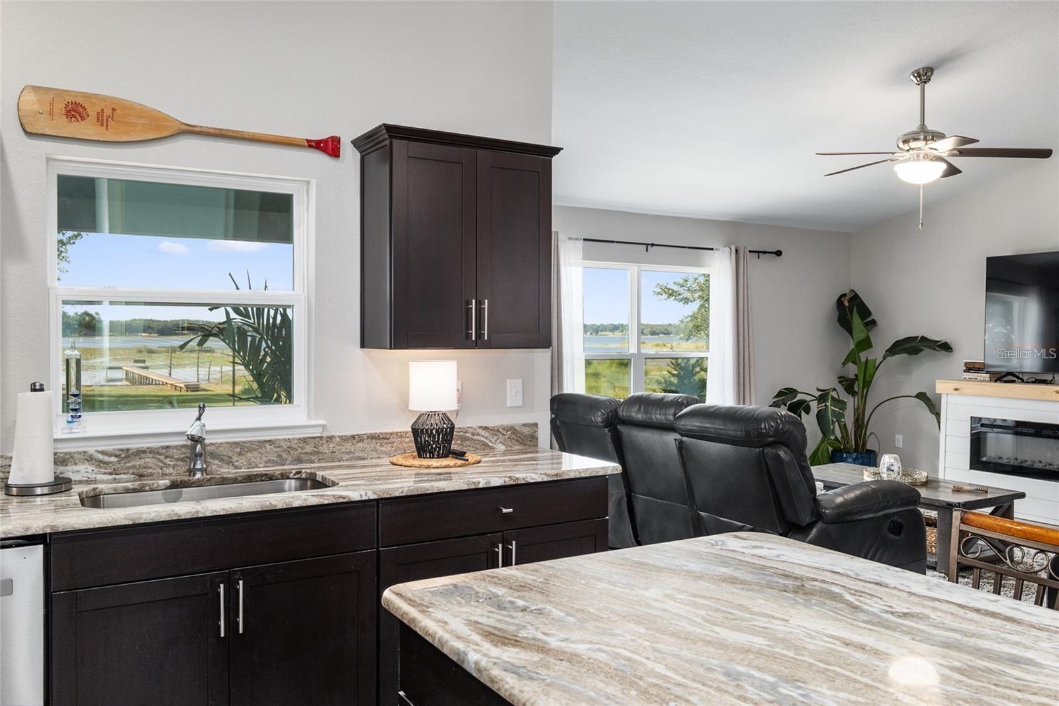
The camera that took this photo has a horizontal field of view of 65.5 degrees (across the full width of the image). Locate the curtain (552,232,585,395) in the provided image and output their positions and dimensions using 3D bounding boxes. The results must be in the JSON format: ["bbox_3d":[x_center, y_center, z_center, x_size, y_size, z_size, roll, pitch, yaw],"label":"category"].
[{"bbox_3d":[0.168,0.191,6.179,0.570,2.180,0.130,0,1,-30],"label":"curtain"}]

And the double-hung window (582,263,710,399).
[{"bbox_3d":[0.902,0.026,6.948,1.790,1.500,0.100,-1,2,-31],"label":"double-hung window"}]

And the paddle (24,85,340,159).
[{"bbox_3d":[-1.191,-0.792,2.921,1.055,0.164,0.040,0,1,-30],"label":"paddle"}]

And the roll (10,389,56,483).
[{"bbox_3d":[-1.564,0.264,2.591,0.120,0.283,0.120,-1,2,-31],"label":"roll"}]

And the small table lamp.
[{"bbox_3d":[-0.384,0.220,3.265,0.192,0.377,0.192,0,1,0],"label":"small table lamp"}]

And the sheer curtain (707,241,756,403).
[{"bbox_3d":[1.734,0.178,7.091,0.535,2.180,0.130,0,1,-30],"label":"sheer curtain"}]

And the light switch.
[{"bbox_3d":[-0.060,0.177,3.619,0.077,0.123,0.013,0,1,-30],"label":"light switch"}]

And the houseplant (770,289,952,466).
[{"bbox_3d":[2.781,0.362,7.080,1.390,1.835,1.020,0,1,-30],"label":"houseplant"}]

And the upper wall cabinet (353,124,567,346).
[{"bbox_3d":[-0.280,-0.422,3.283,0.755,0.805,0.355,0,1,-30],"label":"upper wall cabinet"}]

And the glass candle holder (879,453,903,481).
[{"bbox_3d":[2.317,0.737,5.281,0.132,0.170,0.132,-1,2,-31],"label":"glass candle holder"}]

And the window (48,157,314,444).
[{"bbox_3d":[-1.230,-0.183,2.987,0.895,0.945,0.110,-1,2,-31],"label":"window"}]

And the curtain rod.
[{"bbox_3d":[0.943,-0.879,6.641,3.050,0.070,0.100,0,1,-30],"label":"curtain rod"}]

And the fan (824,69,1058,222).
[{"bbox_3d":[2.245,-1.169,4.748,1.270,0.910,1.270,-1,2,-31],"label":"fan"}]

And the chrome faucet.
[{"bbox_3d":[-1.144,0.307,2.836,0.065,0.250,0.200,0,2,-24],"label":"chrome faucet"}]

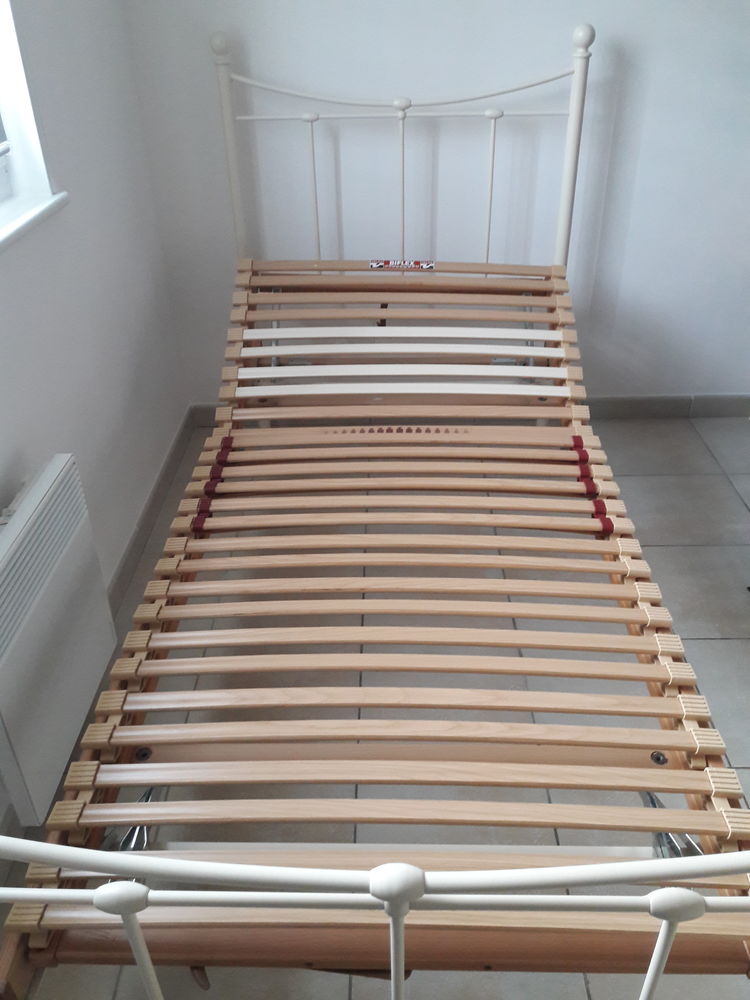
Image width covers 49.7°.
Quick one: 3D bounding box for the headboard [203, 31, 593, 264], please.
[{"bbox_3d":[0.078,-0.729,2.377,0.998,1.137,0.057,0,33,2],"label":"headboard"}]

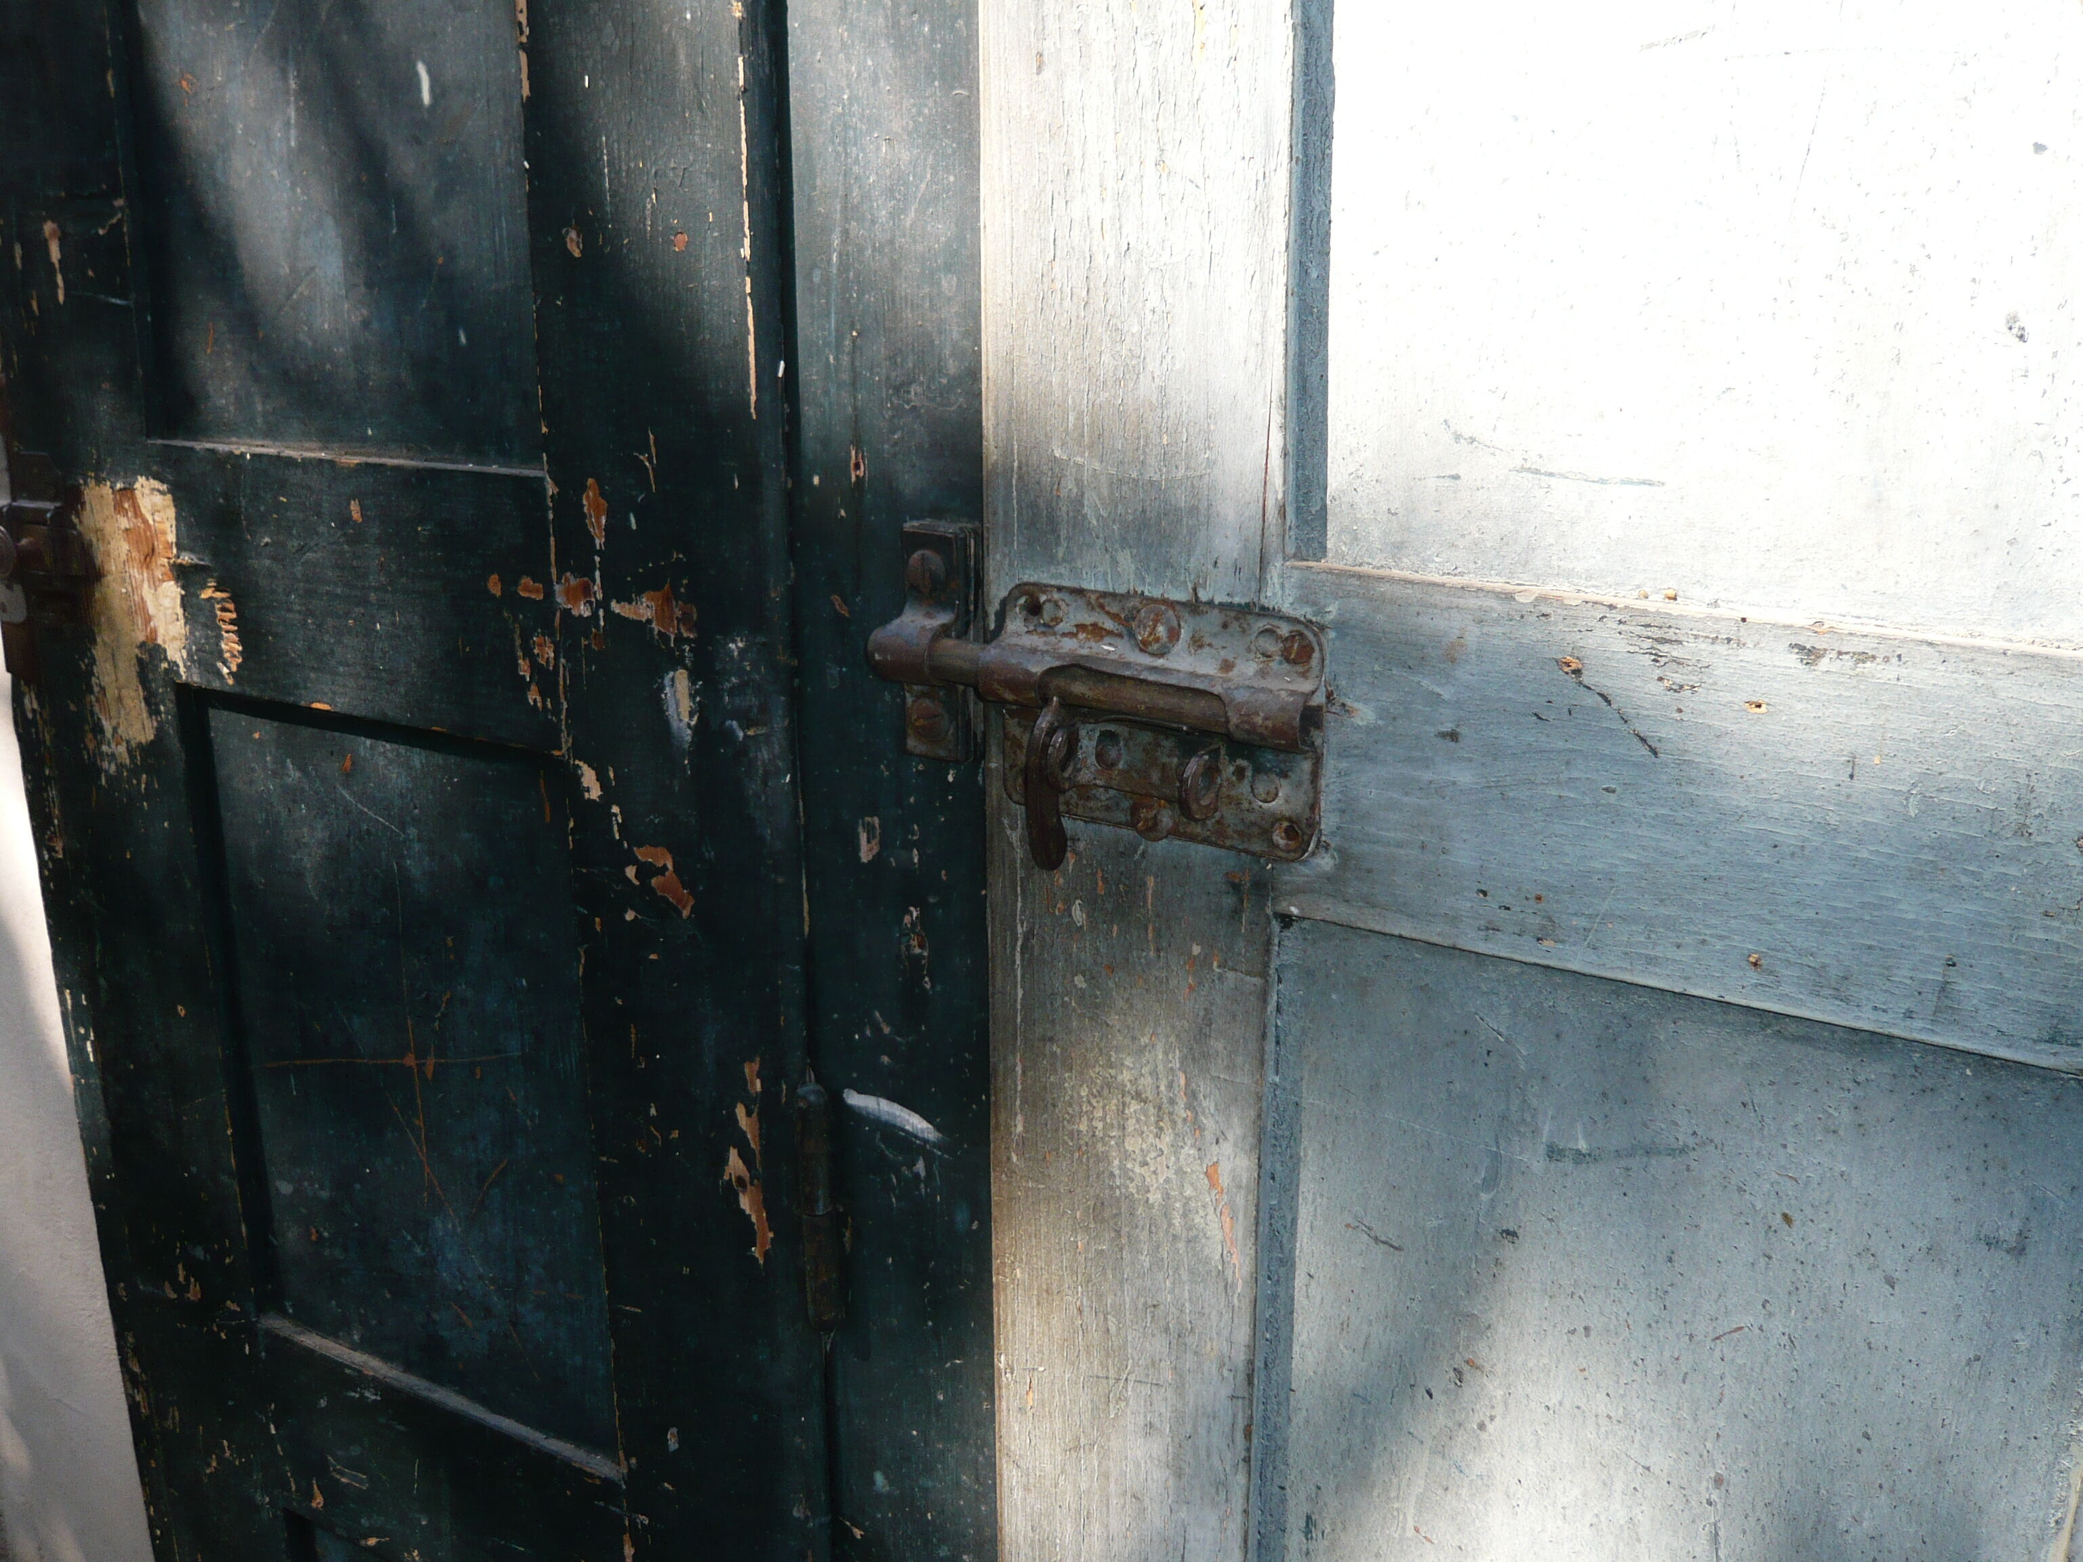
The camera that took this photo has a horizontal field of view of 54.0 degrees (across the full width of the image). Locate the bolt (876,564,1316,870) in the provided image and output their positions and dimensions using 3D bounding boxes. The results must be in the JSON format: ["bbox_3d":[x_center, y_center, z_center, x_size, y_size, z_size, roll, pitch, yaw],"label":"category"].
[{"bbox_3d":[0.008,-0.016,0.561,0.143,0.069,0.025,10,19,32],"label":"bolt"}]

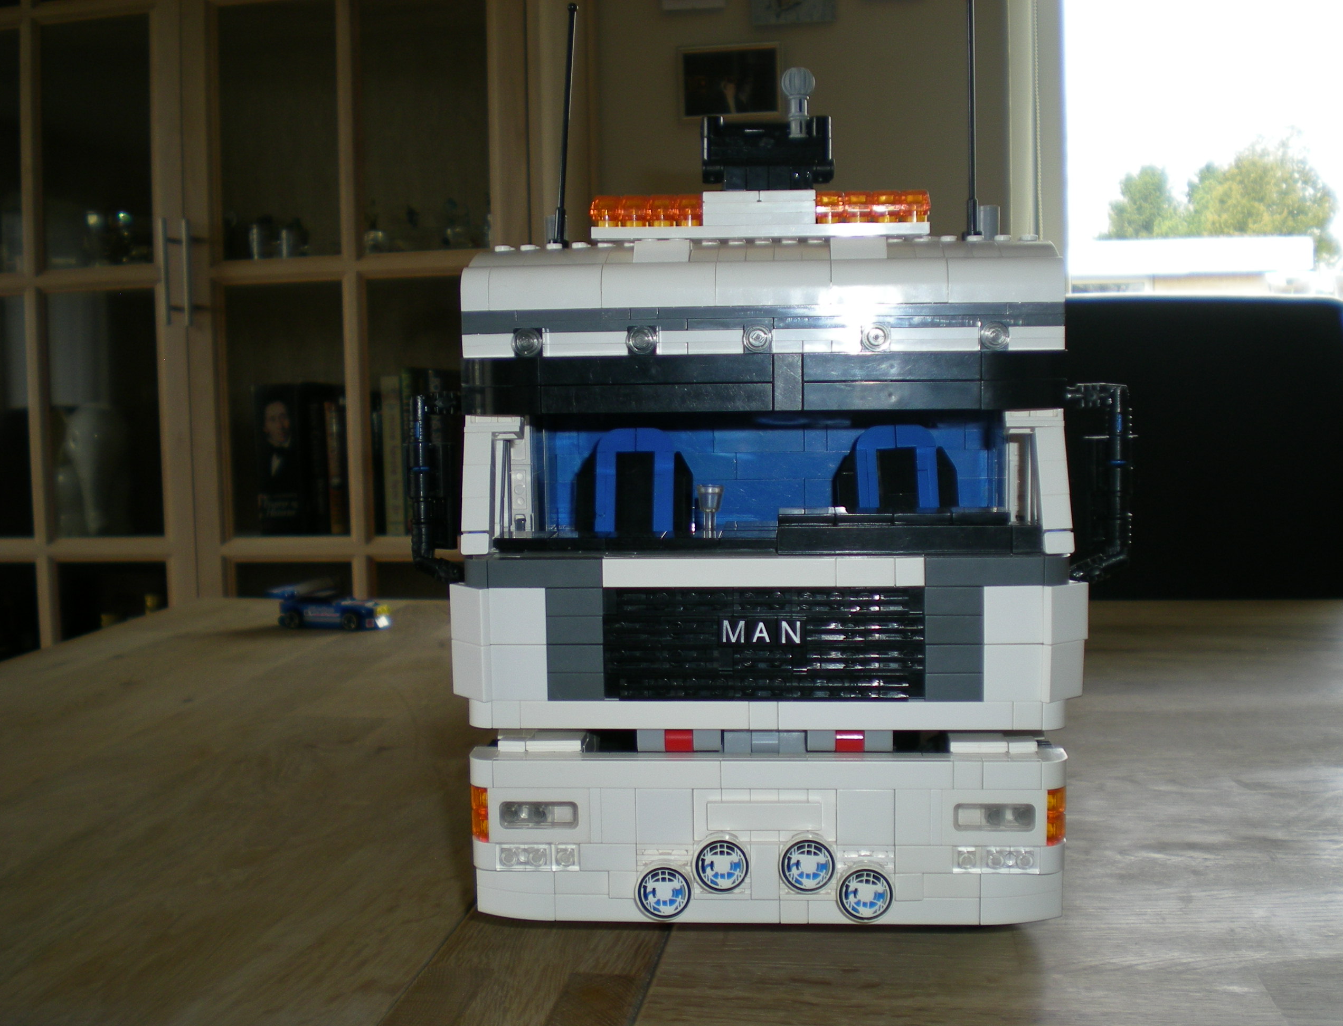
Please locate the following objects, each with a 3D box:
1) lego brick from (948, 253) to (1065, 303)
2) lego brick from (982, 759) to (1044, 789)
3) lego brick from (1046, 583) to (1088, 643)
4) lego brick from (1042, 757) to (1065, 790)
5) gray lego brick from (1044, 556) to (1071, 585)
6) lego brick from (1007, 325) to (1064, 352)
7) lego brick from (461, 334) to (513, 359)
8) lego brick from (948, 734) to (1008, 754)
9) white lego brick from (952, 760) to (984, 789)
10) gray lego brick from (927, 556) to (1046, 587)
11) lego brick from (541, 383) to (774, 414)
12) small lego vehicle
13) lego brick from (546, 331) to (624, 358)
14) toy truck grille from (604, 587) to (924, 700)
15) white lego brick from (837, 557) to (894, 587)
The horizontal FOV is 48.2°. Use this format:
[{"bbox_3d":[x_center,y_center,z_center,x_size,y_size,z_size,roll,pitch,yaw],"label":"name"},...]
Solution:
[{"bbox_3d":[0.091,-0.064,0.414,0.032,0.013,0.016,-1,5,6],"label":"lego brick"},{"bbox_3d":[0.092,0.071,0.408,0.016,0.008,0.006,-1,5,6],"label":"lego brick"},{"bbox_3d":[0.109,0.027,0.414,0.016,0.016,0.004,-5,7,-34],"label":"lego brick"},{"bbox_3d":[0.106,0.071,0.417,0.008,0.008,0.014,0,6,4],"label":"lego brick"},{"bbox_3d":[0.105,0.015,0.410,0.008,0.008,0.010,0,7,4],"label":"gray lego brick"},{"bbox_3d":[0.099,-0.047,0.409,0.015,0.006,0.007,0,6,4],"label":"lego brick"},{"bbox_3d":[-0.051,-0.048,0.429,0.016,0.006,0.008,0,7,4],"label":"lego brick"},{"bbox_3d":[0.085,0.063,0.417,0.016,0.003,0.015,-1,5,6],"label":"lego brick"},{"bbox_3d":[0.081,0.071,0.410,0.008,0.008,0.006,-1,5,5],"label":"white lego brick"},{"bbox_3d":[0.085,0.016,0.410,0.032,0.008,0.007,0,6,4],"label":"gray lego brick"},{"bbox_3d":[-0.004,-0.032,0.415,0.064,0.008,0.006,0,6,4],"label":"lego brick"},{"bbox_3d":[-0.227,0.061,1.000,0.071,0.029,0.032,0,5,14],"label":"small lego vehicle"},{"bbox_3d":[-0.023,-0.048,0.427,0.024,0.006,0.008,0,6,5],"label":"lego brick"},{"bbox_3d":[0.026,0.035,0.414,0.088,0.032,0.008,-1,5,6],"label":"toy truck grille"},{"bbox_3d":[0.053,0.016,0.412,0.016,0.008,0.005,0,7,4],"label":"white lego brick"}]

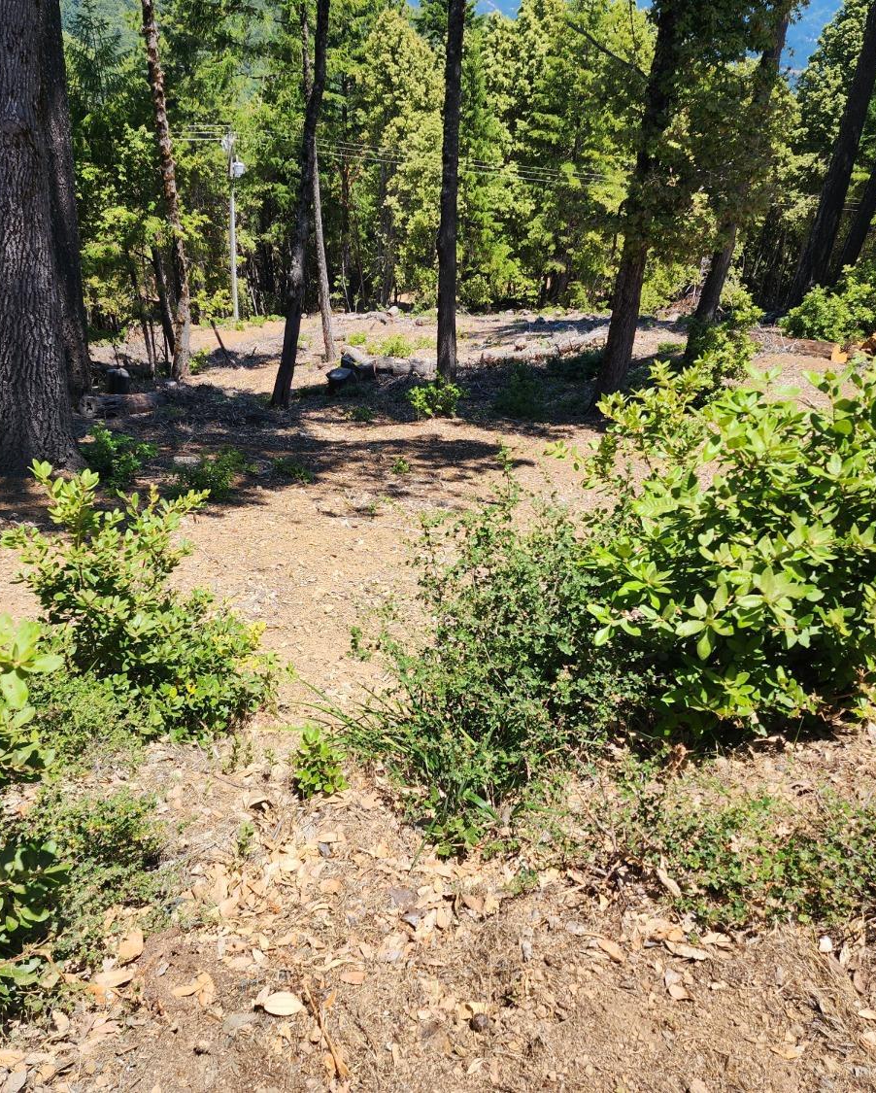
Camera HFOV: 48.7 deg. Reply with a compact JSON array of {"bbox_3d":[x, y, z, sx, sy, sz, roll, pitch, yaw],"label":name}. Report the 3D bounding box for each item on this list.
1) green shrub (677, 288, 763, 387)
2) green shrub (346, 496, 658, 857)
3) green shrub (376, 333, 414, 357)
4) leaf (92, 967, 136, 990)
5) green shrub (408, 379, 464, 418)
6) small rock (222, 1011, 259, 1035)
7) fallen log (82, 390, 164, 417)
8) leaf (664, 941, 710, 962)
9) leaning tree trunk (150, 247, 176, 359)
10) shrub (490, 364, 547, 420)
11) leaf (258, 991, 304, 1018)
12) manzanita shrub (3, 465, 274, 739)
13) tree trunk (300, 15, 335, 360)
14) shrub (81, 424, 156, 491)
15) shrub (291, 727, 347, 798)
[{"bbox_3d":[3.931,-2.924,13.500,1.043,1.272,0.939,3,25,0],"label":"green shrub"},{"bbox_3d":[0.138,0.311,2.450,0.765,0.891,0.650,3,25,0],"label":"green shrub"},{"bbox_3d":[-1.022,-4.777,23.000,0.880,0.500,0.750,1,21,0],"label":"green shrub"},{"bbox_3d":[-0.698,0.926,2.080,0.088,0.018,0.040,-10,24,-28],"label":"leaf"},{"bbox_3d":[-0.024,-1.576,10.300,0.590,0.367,0.531,3,25,0],"label":"green shrub"},{"bbox_3d":[-0.381,0.920,1.870,0.068,0.022,0.048,3,25,0],"label":"small rock"},{"bbox_3d":[-3.320,-1.594,10.584,0.240,0.240,1.200,18,22,30],"label":"fallen log"},{"bbox_3d":[0.520,0.843,2.020,0.095,0.018,0.035,12,26,18],"label":"leaf"},{"bbox_3d":[-4.705,-4.138,16.582,0.220,1.931,0.220,-8,27,-14],"label":"leaning tree trunk"},{"bbox_3d":[1.001,-1.941,12.200,0.660,0.550,0.550,1,21,0],"label":"shrub"},{"bbox_3d":[-0.325,0.955,2.020,0.090,0.020,0.052,1,21,0],"label":"leaf"},{"bbox_3d":[-1.040,0.152,3.450,0.850,0.830,0.700,-6,22,-17],"label":"manzanita shrub"},{"bbox_3d":[-2.042,-6.086,16.234,0.240,6.005,0.240,-1,25,2],"label":"tree trunk"},{"bbox_3d":[-2.610,-0.738,7.900,0.580,0.420,0.500,-6,22,-18],"label":"shrub"},{"bbox_3d":[-0.295,0.541,2.430,0.133,0.179,0.127,3,25,0],"label":"shrub"}]

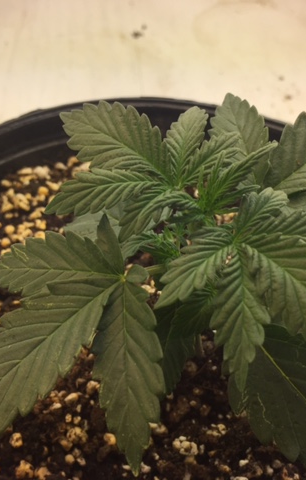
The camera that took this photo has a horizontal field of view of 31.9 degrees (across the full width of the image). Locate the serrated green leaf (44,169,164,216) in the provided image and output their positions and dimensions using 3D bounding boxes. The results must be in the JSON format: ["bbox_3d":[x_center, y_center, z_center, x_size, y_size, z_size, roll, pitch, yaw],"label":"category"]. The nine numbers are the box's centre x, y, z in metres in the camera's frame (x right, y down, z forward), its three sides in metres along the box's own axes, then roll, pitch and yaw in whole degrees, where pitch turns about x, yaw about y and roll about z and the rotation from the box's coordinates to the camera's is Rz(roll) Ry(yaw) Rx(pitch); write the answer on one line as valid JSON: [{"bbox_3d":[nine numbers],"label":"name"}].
[{"bbox_3d":[-0.017,-0.017,0.180,0.042,0.010,0.019,-13,51,-13],"label":"serrated green leaf"}]

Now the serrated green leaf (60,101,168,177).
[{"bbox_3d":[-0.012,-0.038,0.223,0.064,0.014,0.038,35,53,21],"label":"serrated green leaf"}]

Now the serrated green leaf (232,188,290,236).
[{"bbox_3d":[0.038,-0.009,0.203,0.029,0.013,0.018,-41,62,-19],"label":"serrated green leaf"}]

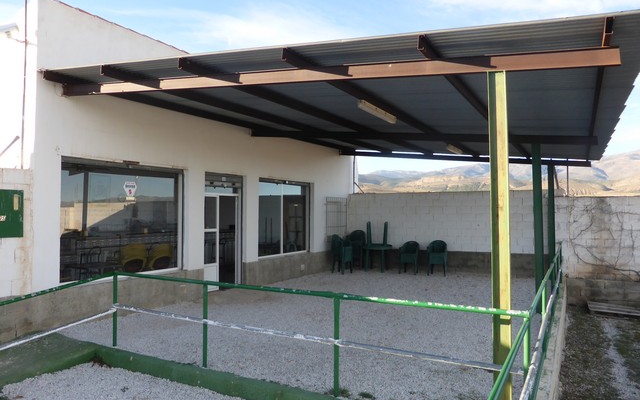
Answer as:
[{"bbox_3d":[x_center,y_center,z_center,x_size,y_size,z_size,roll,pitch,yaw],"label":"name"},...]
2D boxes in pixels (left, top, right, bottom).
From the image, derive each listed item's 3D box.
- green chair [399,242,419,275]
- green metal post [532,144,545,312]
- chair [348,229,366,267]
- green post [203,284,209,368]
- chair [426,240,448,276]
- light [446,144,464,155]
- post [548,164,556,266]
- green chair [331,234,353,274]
[{"bbox_3d":[2.382,1.528,12.248,0.530,0.840,0.550,-1,-2,25],"label":"green chair"},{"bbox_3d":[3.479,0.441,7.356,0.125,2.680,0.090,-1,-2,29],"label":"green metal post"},{"bbox_3d":[1.072,1.446,13.397,0.530,1.090,0.550,-1,-2,24],"label":"chair"},{"bbox_3d":[-1.171,1.279,4.721,0.042,0.865,0.042,-1,-2,29],"label":"green post"},{"bbox_3d":[3.061,1.499,11.886,0.530,0.870,0.550,-1,-2,21],"label":"chair"},{"bbox_3d":[2.894,-1.069,9.863,0.150,0.090,1.220,-1,-2,29],"label":"light"},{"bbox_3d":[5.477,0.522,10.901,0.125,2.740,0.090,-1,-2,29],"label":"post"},{"bbox_3d":[0.591,1.459,12.359,0.560,1.000,0.530,-2,-3,43],"label":"green chair"}]

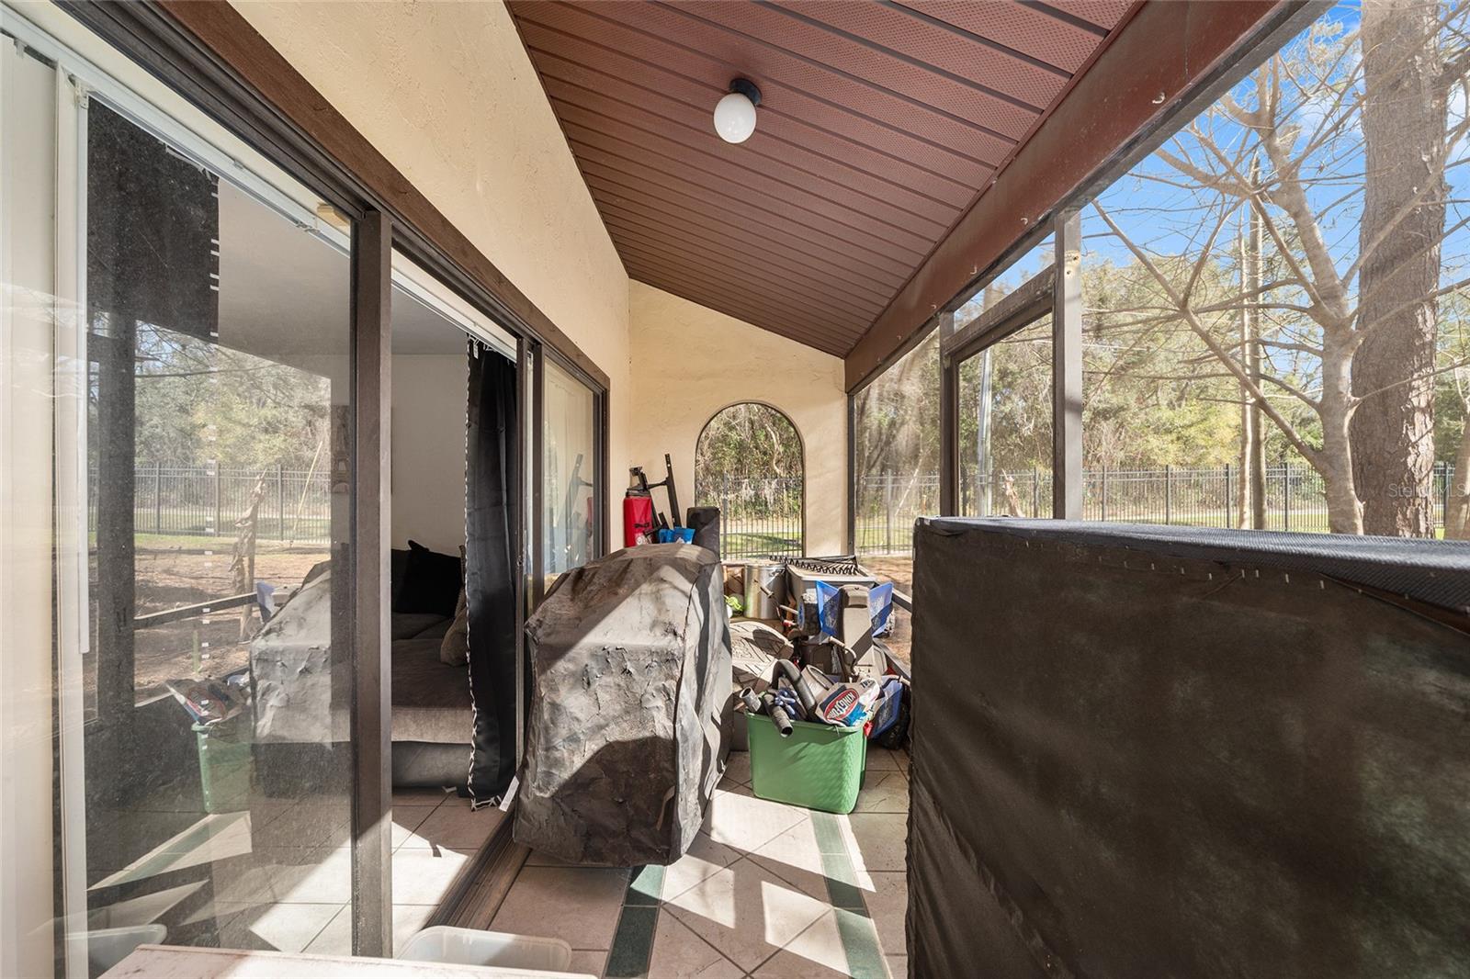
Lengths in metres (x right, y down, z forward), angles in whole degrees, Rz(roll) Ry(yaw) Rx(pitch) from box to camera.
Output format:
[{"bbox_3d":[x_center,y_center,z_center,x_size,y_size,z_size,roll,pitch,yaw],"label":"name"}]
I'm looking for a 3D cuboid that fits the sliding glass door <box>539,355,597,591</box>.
[{"bbox_3d":[-0.925,0.360,3.250,0.060,2.020,1.200,0,0,-1],"label":"sliding glass door"}]

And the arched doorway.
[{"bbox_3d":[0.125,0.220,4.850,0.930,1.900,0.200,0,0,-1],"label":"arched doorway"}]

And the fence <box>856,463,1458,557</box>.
[{"bbox_3d":[11.300,0.350,14.100,18.000,1.900,0.060,0,0,-11],"label":"fence"}]

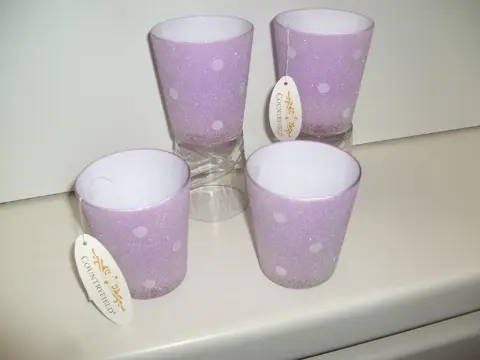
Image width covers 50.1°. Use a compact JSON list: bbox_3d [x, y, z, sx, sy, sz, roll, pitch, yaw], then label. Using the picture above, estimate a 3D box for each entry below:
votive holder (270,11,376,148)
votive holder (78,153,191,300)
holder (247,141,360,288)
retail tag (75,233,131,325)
[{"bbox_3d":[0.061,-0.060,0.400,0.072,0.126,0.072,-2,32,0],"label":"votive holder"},{"bbox_3d":[-0.064,0.032,0.341,0.072,0.079,0.072,-2,32,0],"label":"votive holder"},{"bbox_3d":[0.041,0.026,0.344,0.072,0.079,0.072,-2,32,0],"label":"holder"},{"bbox_3d":[-0.082,0.062,0.312,0.025,0.063,0.004,-29,11,-18],"label":"retail tag"}]

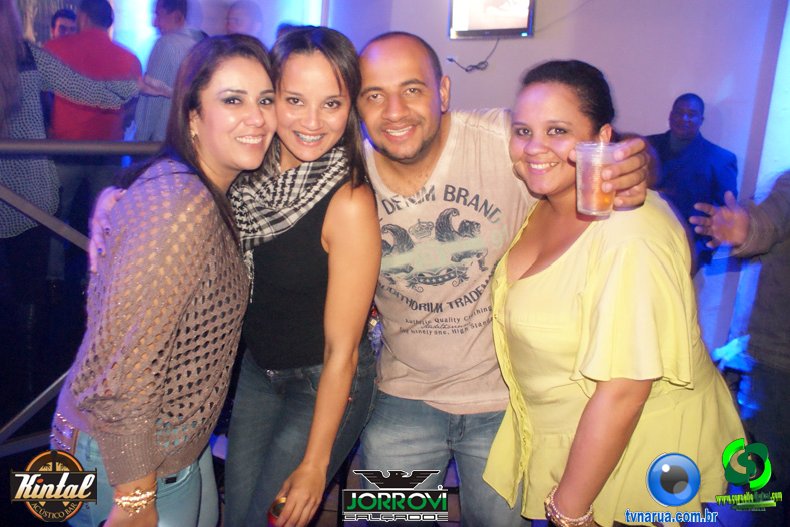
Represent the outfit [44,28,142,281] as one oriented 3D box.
[{"bbox_3d":[-1.698,-0.579,3.321,0.520,1.400,0.340,-4,15,-23],"label":"outfit"}]

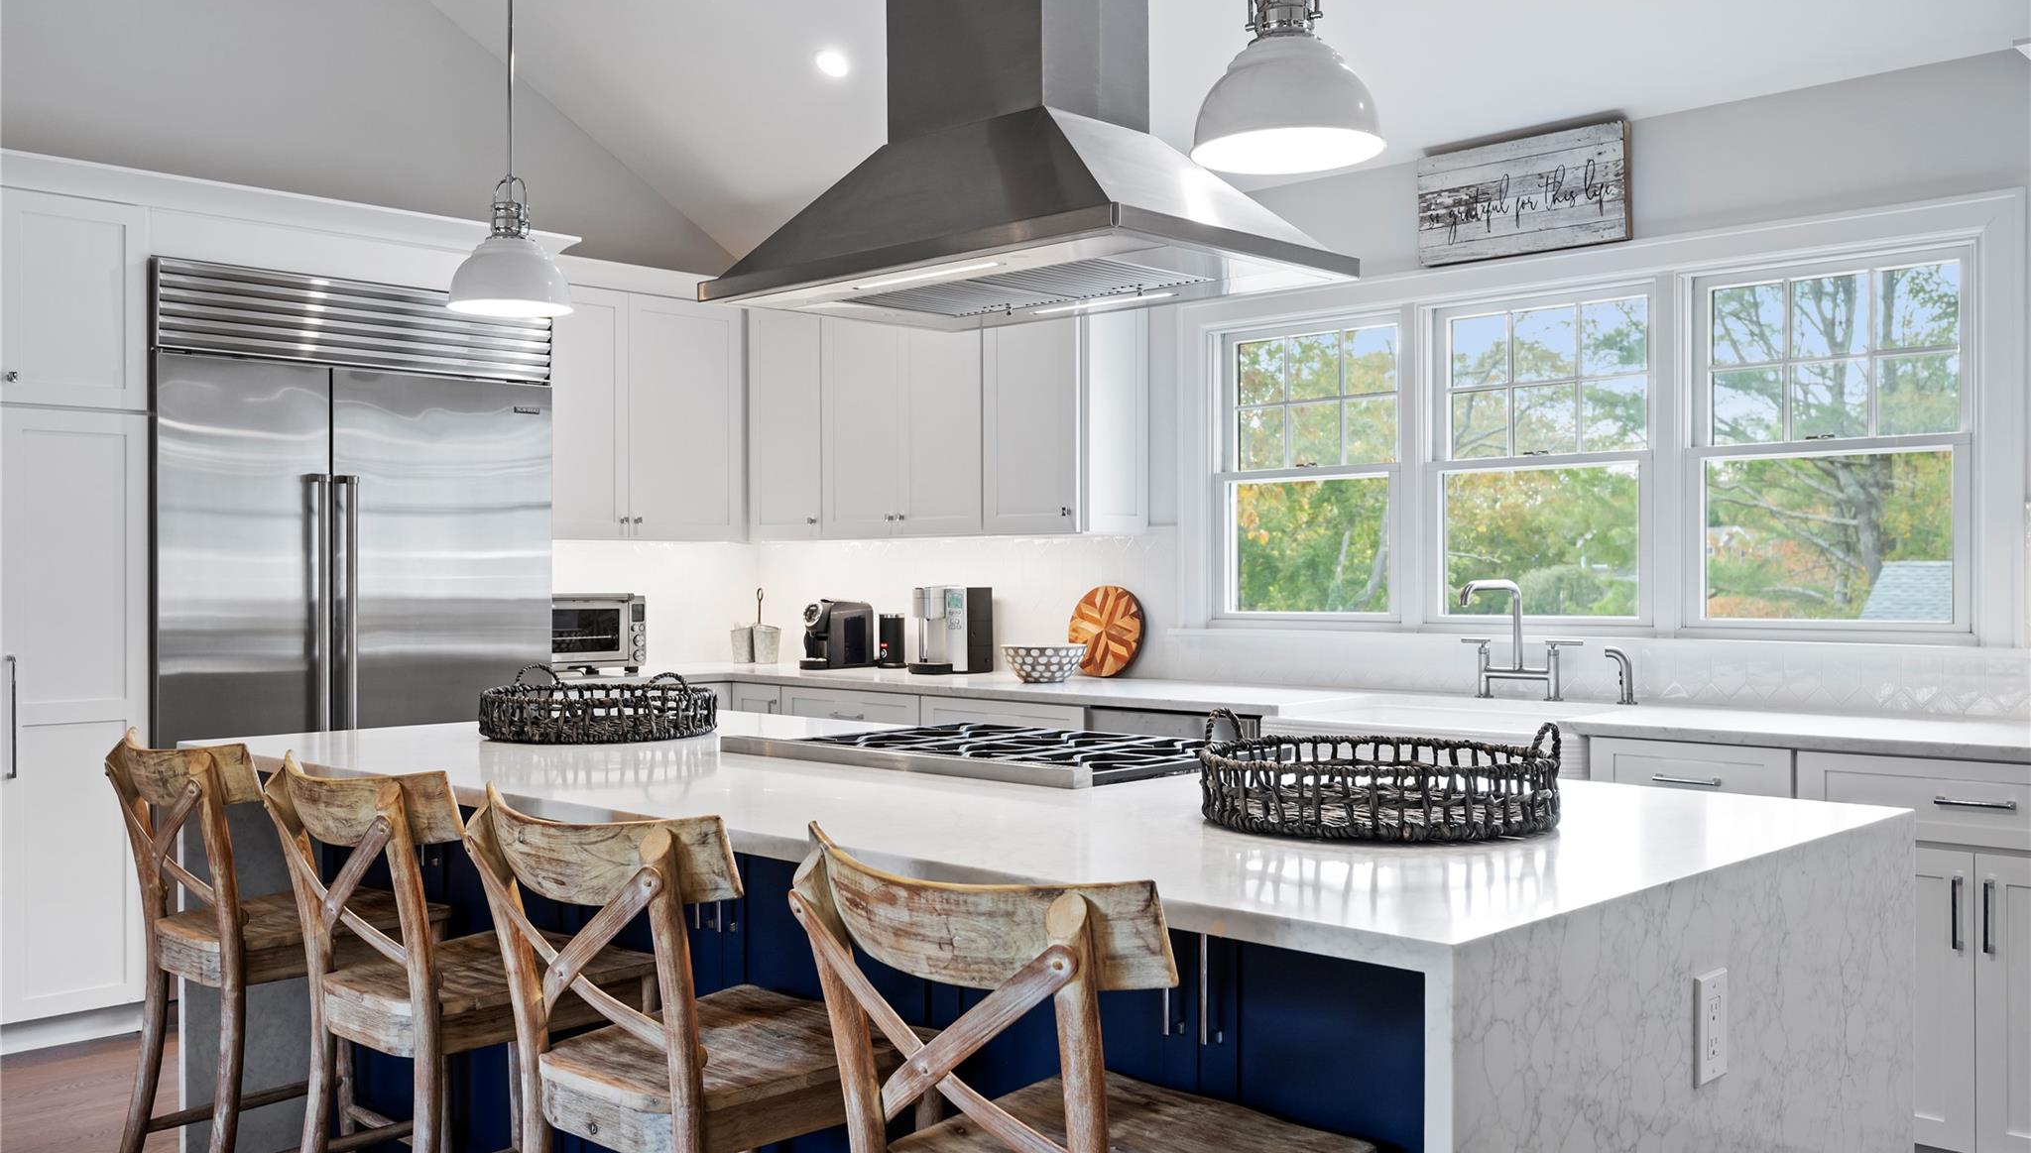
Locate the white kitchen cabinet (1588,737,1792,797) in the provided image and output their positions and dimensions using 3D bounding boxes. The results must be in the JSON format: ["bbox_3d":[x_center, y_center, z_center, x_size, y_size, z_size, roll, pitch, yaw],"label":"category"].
[{"bbox_3d":[1.695,0.805,3.949,0.451,0.884,0.630,0,0,44],"label":"white kitchen cabinet"}]

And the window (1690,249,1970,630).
[{"bbox_3d":[1.989,-0.329,4.173,0.675,0.920,0.080,0,0,44],"label":"window"}]

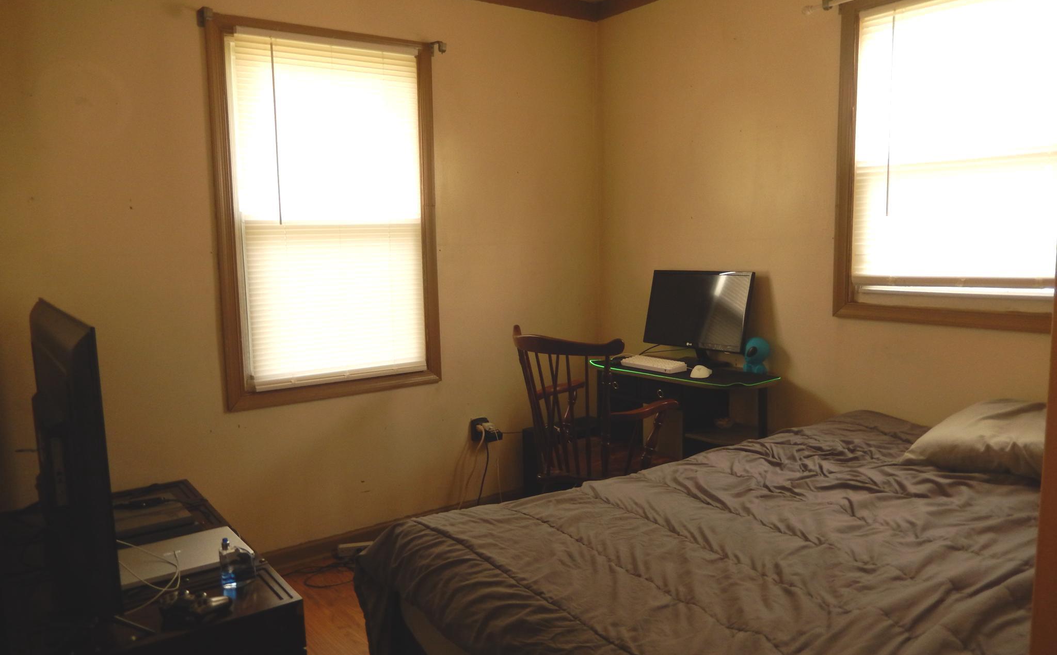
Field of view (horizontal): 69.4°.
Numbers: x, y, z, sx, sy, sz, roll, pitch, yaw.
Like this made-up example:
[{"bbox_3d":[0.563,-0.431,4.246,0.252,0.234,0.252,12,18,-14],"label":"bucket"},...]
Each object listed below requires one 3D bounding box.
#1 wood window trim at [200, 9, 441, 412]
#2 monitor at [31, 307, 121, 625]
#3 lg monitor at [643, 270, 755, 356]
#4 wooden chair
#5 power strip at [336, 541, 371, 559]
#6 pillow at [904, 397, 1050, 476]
[{"bbox_3d":[-0.767,-0.431,3.034,0.910,1.430,0.060,-6,9,-36],"label":"wood window trim"},{"bbox_3d":[-1.073,0.242,1.732,0.080,0.555,0.900,-7,9,-38],"label":"monitor"},{"bbox_3d":[0.701,-0.064,3.184,0.120,0.335,0.530,-6,9,-36],"label":"lg monitor"},{"bbox_3d":[0.315,0.489,2.845,0.540,0.974,0.570,-6,9,-36],"label":"wooden chair"},{"bbox_3d":[-0.638,0.931,3.186,0.300,0.047,0.050,-3,8,-14],"label":"power strip"},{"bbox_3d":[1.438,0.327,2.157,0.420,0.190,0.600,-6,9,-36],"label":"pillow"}]

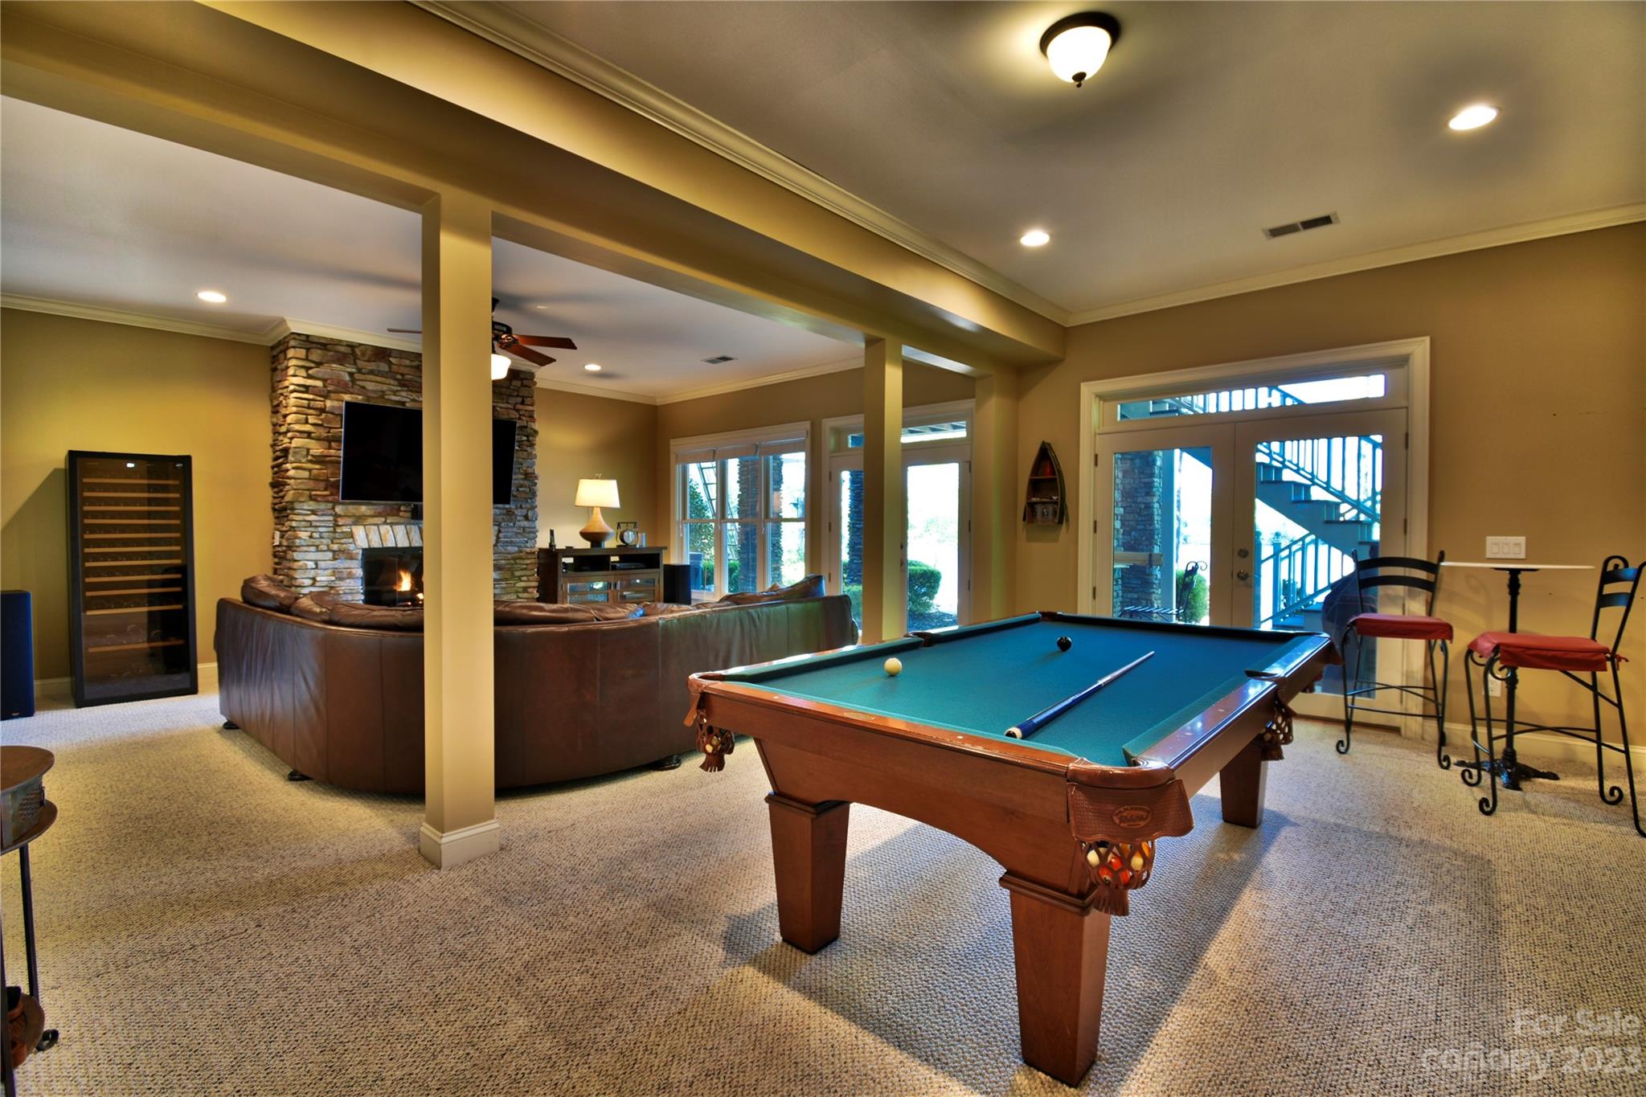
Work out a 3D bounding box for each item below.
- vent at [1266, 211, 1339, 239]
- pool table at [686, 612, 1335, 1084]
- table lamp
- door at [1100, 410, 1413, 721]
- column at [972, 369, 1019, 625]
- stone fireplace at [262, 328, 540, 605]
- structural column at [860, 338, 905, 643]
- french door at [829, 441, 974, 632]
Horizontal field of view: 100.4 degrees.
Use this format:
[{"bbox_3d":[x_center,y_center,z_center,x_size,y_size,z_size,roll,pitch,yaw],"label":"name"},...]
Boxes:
[{"bbox_3d":[2.733,-1.830,3.928,0.336,0.020,0.161,2,2,42],"label":"vent"},{"bbox_3d":[0.941,0.790,2.584,1.375,0.788,2.583,2,2,42],"label":"pool table"},{"bbox_3d":[-2.577,-0.402,7.907,0.510,0.800,0.510,2,2,42],"label":"table lamp"},{"bbox_3d":[2.890,0.114,4.891,1.917,1.986,0.059,2,2,42],"label":"door"},{"bbox_3d":[1.421,-0.140,5.616,0.177,2.470,0.414,2,2,42],"label":"column"},{"bbox_3d":[-3.886,-0.372,6.577,0.641,2.817,2.058,2,2,42],"label":"stone fireplace"},{"bbox_3d":[0.392,-0.106,4.533,0.202,2.451,0.202,2,2,42],"label":"structural column"},{"bbox_3d":[0.703,0.049,6.783,1.695,1.986,0.059,2,2,42],"label":"french door"}]

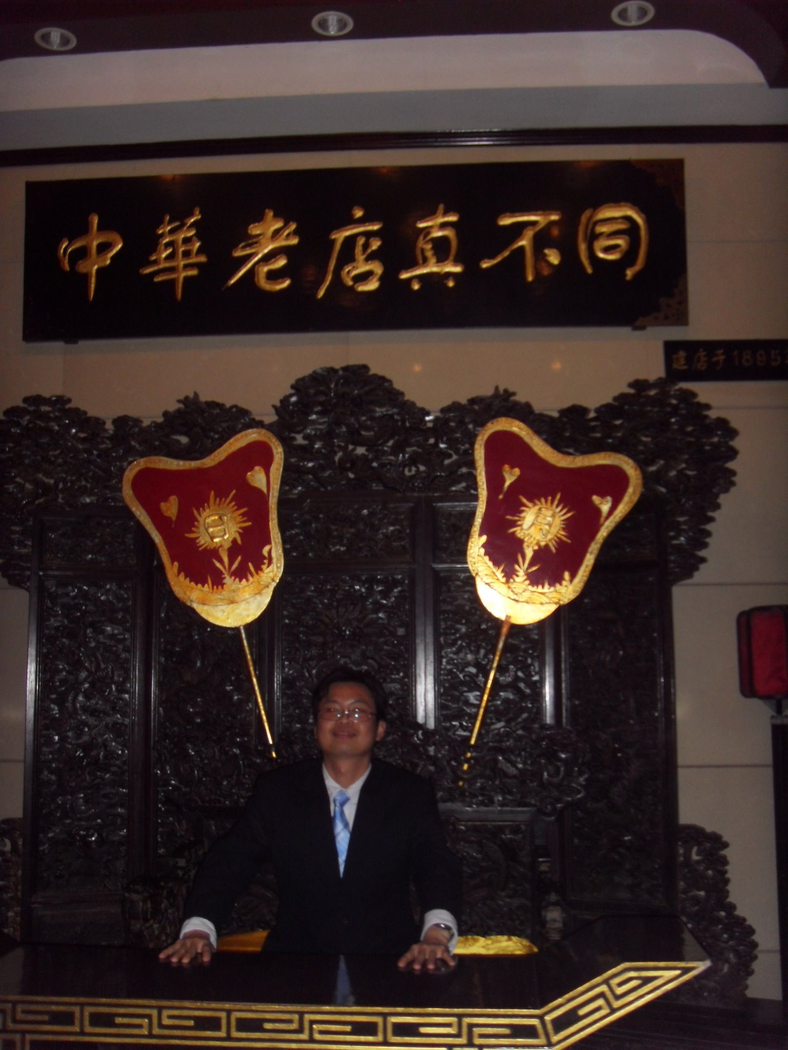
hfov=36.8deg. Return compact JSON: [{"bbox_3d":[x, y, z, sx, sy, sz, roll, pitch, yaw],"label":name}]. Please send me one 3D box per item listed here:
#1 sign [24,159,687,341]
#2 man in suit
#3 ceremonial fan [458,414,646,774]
[{"bbox_3d":[-0.169,-1.060,4.580,2.550,0.635,0.070,-1,-3,4],"label":"sign"},{"bbox_3d":[-0.180,0.955,2.840,0.690,1.250,0.620,-1,-7,5],"label":"man in suit"},{"bbox_3d":[0.389,0.265,3.680,0.535,1.150,0.060,14,-6,6],"label":"ceremonial fan"}]

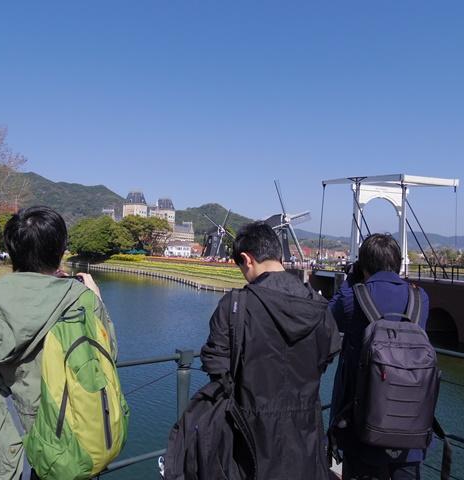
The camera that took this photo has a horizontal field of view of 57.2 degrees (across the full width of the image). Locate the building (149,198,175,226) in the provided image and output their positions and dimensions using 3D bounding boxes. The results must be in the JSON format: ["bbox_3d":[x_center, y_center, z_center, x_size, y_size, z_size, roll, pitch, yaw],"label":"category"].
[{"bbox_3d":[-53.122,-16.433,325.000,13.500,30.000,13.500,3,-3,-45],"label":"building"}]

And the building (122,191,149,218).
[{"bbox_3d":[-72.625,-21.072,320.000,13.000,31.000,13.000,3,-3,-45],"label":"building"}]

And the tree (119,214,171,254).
[{"bbox_3d":[-28.074,-1.623,138.000,16.000,13.200,13.500,1,-2,-11],"label":"tree"}]

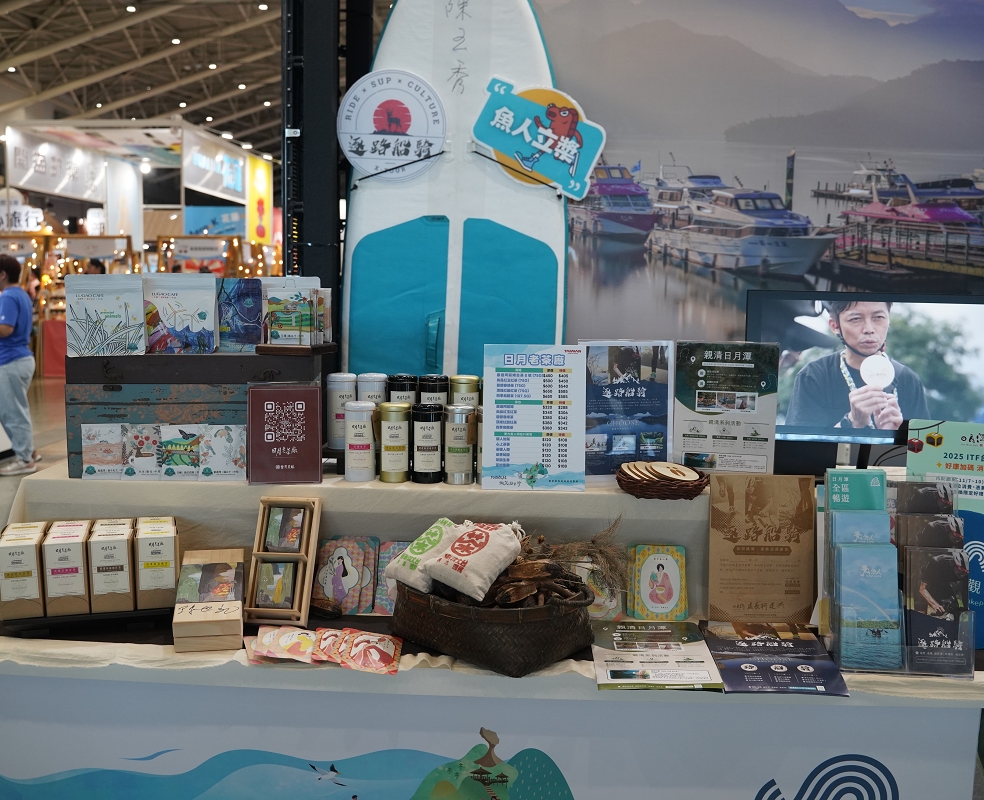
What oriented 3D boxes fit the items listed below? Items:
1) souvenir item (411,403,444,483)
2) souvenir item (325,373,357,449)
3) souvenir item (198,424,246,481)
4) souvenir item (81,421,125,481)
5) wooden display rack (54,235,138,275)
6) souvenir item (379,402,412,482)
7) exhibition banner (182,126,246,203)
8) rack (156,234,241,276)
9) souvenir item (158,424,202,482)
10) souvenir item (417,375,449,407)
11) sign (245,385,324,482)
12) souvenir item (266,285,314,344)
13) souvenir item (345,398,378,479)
[{"bbox_3d":[-0.136,0.093,2.013,0.066,0.164,0.066,1,7,3],"label":"souvenir item"},{"bbox_3d":[-0.335,0.024,2.088,0.064,0.164,0.064,1,7,4],"label":"souvenir item"},{"bbox_3d":[-0.572,0.112,1.990,0.100,0.119,0.025,1,7,3],"label":"souvenir item"},{"bbox_3d":[-0.820,0.107,1.991,0.102,0.122,0.015,1,3,0],"label":"souvenir item"},{"bbox_3d":[-6.112,-1.445,14.403,1.180,2.130,0.700,0,7,-3],"label":"wooden display rack"},{"bbox_3d":[-0.204,0.092,2.014,0.066,0.164,0.066,1,7,3],"label":"souvenir item"},{"bbox_3d":[-4.915,-4.108,16.626,0.100,1.020,3.100,1,7,3],"label":"exhibition banner"},{"bbox_3d":[-4.014,-1.229,12.850,1.120,2.040,0.700,1,7,3],"label":"rack"},{"bbox_3d":[-0.651,0.112,1.986,0.100,0.119,0.025,1,7,3],"label":"souvenir item"},{"bbox_3d":[-0.128,0.028,2.067,0.064,0.164,0.064,1,7,4],"label":"souvenir item"},{"bbox_3d":[-0.430,0.072,1.981,0.153,0.207,0.065,1,7,3],"label":"sign"},{"bbox_3d":[-0.430,-0.176,1.985,0.102,0.122,0.018,2,5,14],"label":"souvenir item"},{"bbox_3d":[-0.282,0.088,2.004,0.064,0.164,0.064,1,7,4],"label":"souvenir item"}]

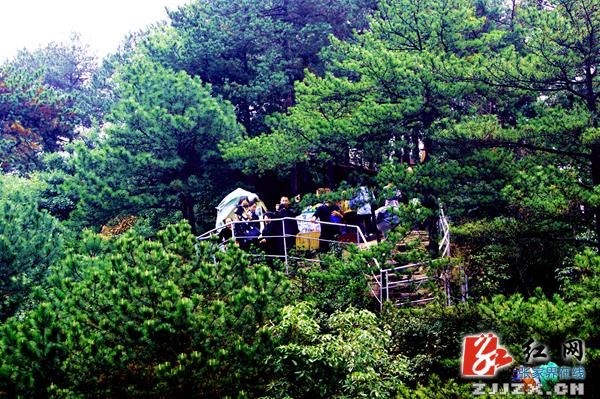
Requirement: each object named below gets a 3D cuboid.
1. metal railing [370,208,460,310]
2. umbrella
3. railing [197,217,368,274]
[{"bbox_3d":[2.538,1.318,30.000,2.000,2.200,1.800,0,-2,0],"label":"metal railing"},{"bbox_3d":[-1.361,0.231,31.500,1.200,0.900,1.100,0,-2,0],"label":"umbrella"},{"bbox_3d":[-0.388,1.032,30.300,3.800,1.300,2.000,0,-2,7],"label":"railing"}]

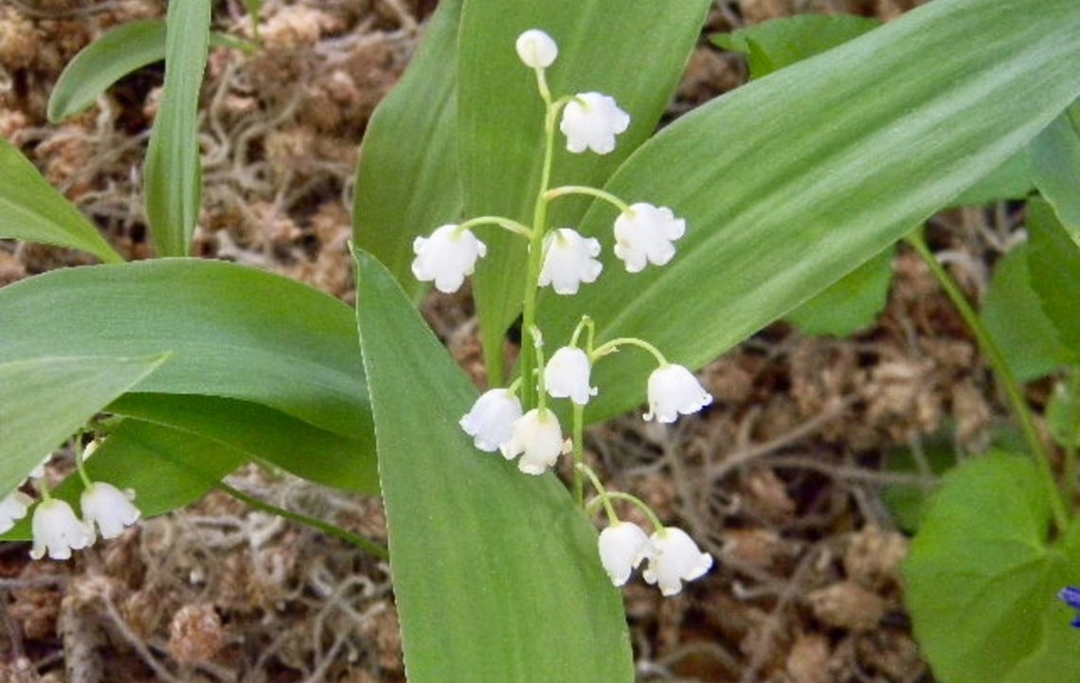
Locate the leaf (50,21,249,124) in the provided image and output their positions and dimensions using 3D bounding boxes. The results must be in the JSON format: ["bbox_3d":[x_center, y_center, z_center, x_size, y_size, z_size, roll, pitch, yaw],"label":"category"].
[{"bbox_3d":[-0.079,-0.054,0.520,0.041,0.017,0.015,0,40,0],"label":"leaf"}]

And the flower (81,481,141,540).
[{"bbox_3d":[-0.071,0.028,0.425,0.009,0.009,0.009,-18,33,14],"label":"flower"}]

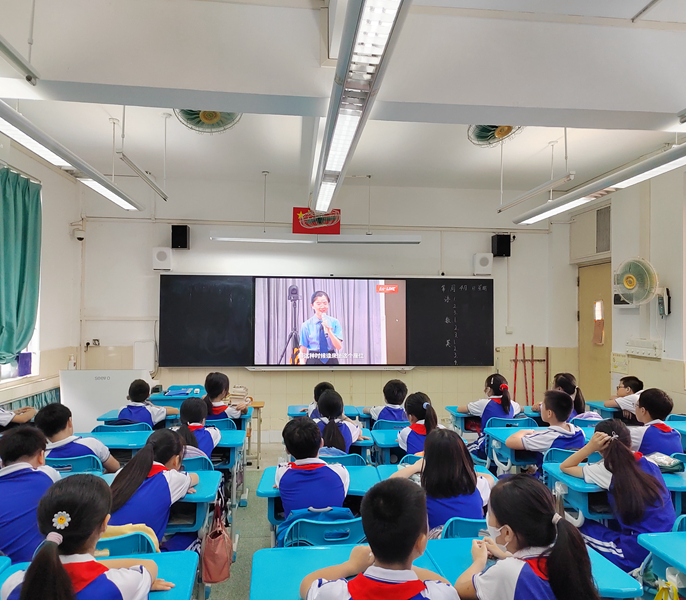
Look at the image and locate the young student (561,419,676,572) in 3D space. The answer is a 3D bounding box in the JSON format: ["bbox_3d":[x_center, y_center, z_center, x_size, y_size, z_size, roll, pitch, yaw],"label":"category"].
[{"bbox_3d":[1.331,1.134,2.566,0.440,1.120,0.700,1,-2,-20],"label":"young student"}]

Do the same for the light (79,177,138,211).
[{"bbox_3d":[-2.041,-0.960,4.740,0.170,0.090,1.220,1,-2,-5],"label":"light"}]

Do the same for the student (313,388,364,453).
[{"bbox_3d":[-0.051,1.150,3.458,0.420,1.110,0.620,1,-2,-5],"label":"student"}]

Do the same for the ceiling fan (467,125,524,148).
[{"bbox_3d":[1.022,-1.320,3.674,0.465,0.420,0.460,1,-2,-6],"label":"ceiling fan"}]

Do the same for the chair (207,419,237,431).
[{"bbox_3d":[-1.050,1.321,4.232,0.430,0.800,0.460,1,-2,-5],"label":"chair"}]

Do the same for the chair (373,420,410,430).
[{"bbox_3d":[0.403,1.318,4.187,0.420,0.800,0.460,1,-2,-5],"label":"chair"}]

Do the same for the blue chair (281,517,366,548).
[{"bbox_3d":[-0.044,1.250,2.240,0.410,0.780,0.450,1,-2,-6],"label":"blue chair"}]

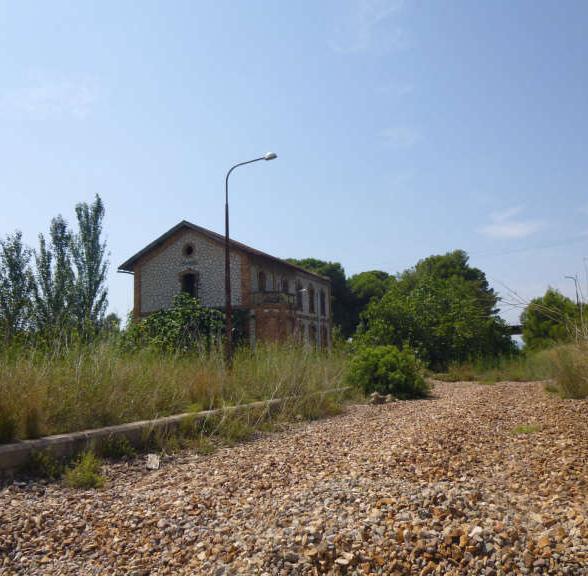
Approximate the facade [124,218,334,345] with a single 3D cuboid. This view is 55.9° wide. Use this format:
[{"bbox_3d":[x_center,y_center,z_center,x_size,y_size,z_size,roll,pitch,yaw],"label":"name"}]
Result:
[{"bbox_3d":[-4.733,1.593,46.199,11.418,11.213,15.741,-5,-8,24],"label":"facade"}]

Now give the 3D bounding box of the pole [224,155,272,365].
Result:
[{"bbox_3d":[-1.202,-0.380,15.694,1.600,6.868,0.250,-5,-8,24],"label":"pole"}]

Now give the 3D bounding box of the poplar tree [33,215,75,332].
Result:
[{"bbox_3d":[-11.660,0.552,27.009,1.972,8.538,1.972,-5,-8,24],"label":"poplar tree"}]

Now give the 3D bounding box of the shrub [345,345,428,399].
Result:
[{"bbox_3d":[3.484,3.019,20.455,2.800,1.860,2.700,-5,-8,24],"label":"shrub"}]

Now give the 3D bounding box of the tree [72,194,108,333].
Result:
[{"bbox_3d":[-10.748,-0.012,29.197,1.822,10.191,1.822,-5,-8,24],"label":"tree"}]

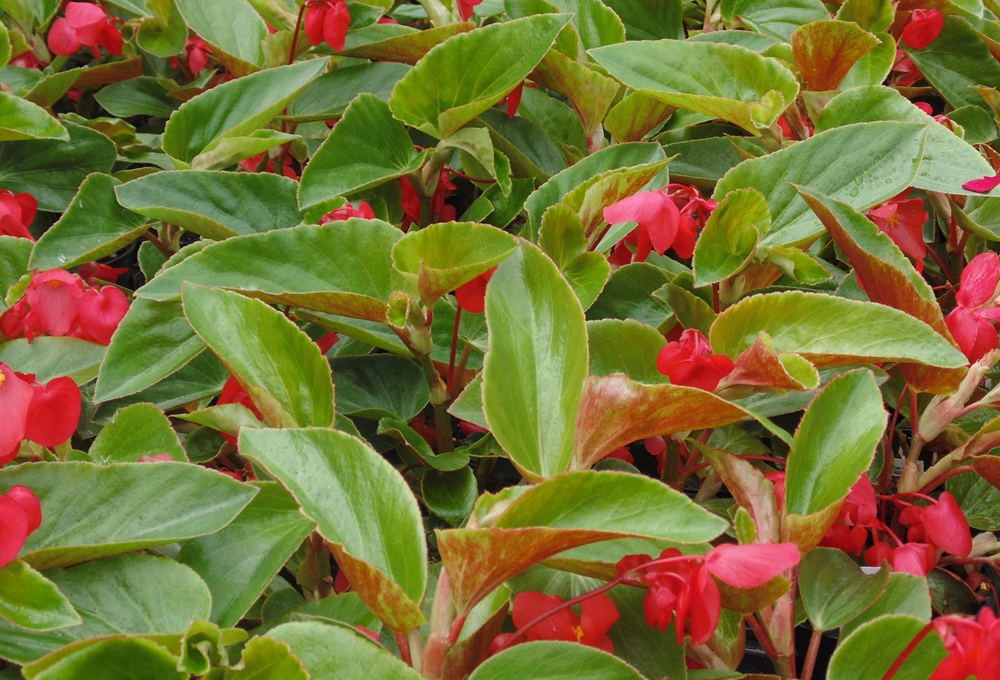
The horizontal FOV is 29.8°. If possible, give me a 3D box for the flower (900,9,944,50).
[{"bbox_3d":[0.256,-0.189,1.140,0.025,0.021,0.016,4,22,11],"label":"flower"}]

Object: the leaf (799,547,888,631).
[{"bbox_3d":[0.166,0.120,0.900,0.041,0.043,0.016,28,7,18],"label":"leaf"}]

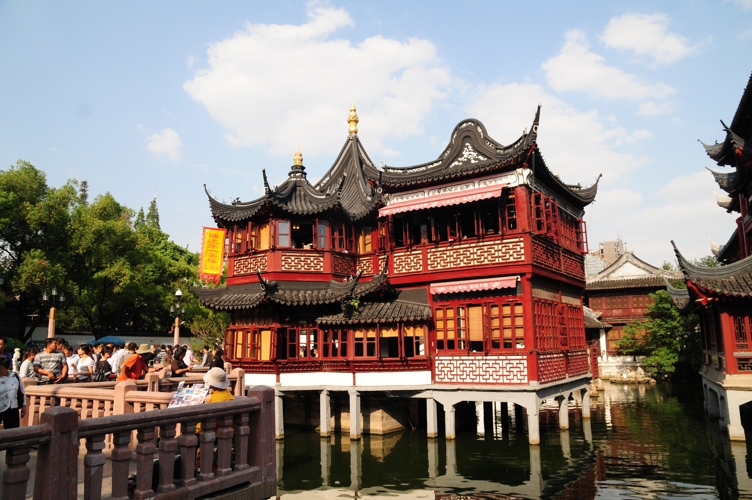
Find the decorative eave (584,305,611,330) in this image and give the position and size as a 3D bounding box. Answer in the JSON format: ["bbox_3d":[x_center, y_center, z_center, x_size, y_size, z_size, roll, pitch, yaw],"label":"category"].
[{"bbox_3d":[16.540,5.185,39.500,3.000,1.900,2.500,-3,-11,9],"label":"decorative eave"}]

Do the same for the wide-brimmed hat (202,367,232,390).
[{"bbox_3d":[-1.926,1.552,6.300,0.335,0.200,0.335,9,-1,31],"label":"wide-brimmed hat"}]

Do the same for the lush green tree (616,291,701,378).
[{"bbox_3d":[19.961,6.027,37.000,6.100,6.300,5.500,-1,-10,0],"label":"lush green tree"}]

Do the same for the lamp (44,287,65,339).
[{"bbox_3d":[-12.590,3.424,20.135,0.800,4.010,0.800,-1,-10,0],"label":"lamp"}]

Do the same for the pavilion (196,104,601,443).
[{"bbox_3d":[0.992,0.158,21.166,13.450,13.350,12.580,-8,-12,31],"label":"pavilion"}]

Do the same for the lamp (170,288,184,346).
[{"bbox_3d":[-10.604,4.406,27.572,0.750,4.710,0.750,-1,-10,0],"label":"lamp"}]

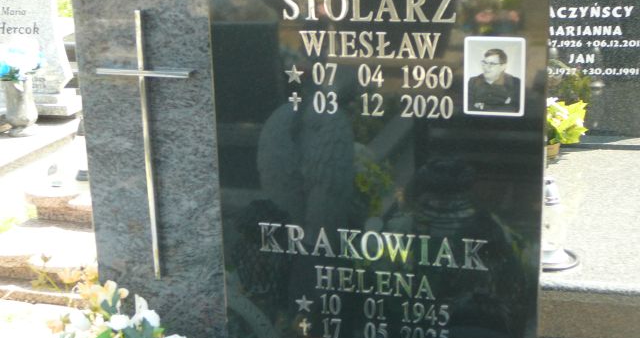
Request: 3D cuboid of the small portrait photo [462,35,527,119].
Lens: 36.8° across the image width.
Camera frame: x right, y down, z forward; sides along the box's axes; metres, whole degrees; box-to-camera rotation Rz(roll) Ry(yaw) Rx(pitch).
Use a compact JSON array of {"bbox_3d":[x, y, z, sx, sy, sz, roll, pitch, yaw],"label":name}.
[{"bbox_3d":[0.267,-0.141,1.469,0.091,0.120,0.008,3,16,17],"label":"small portrait photo"}]

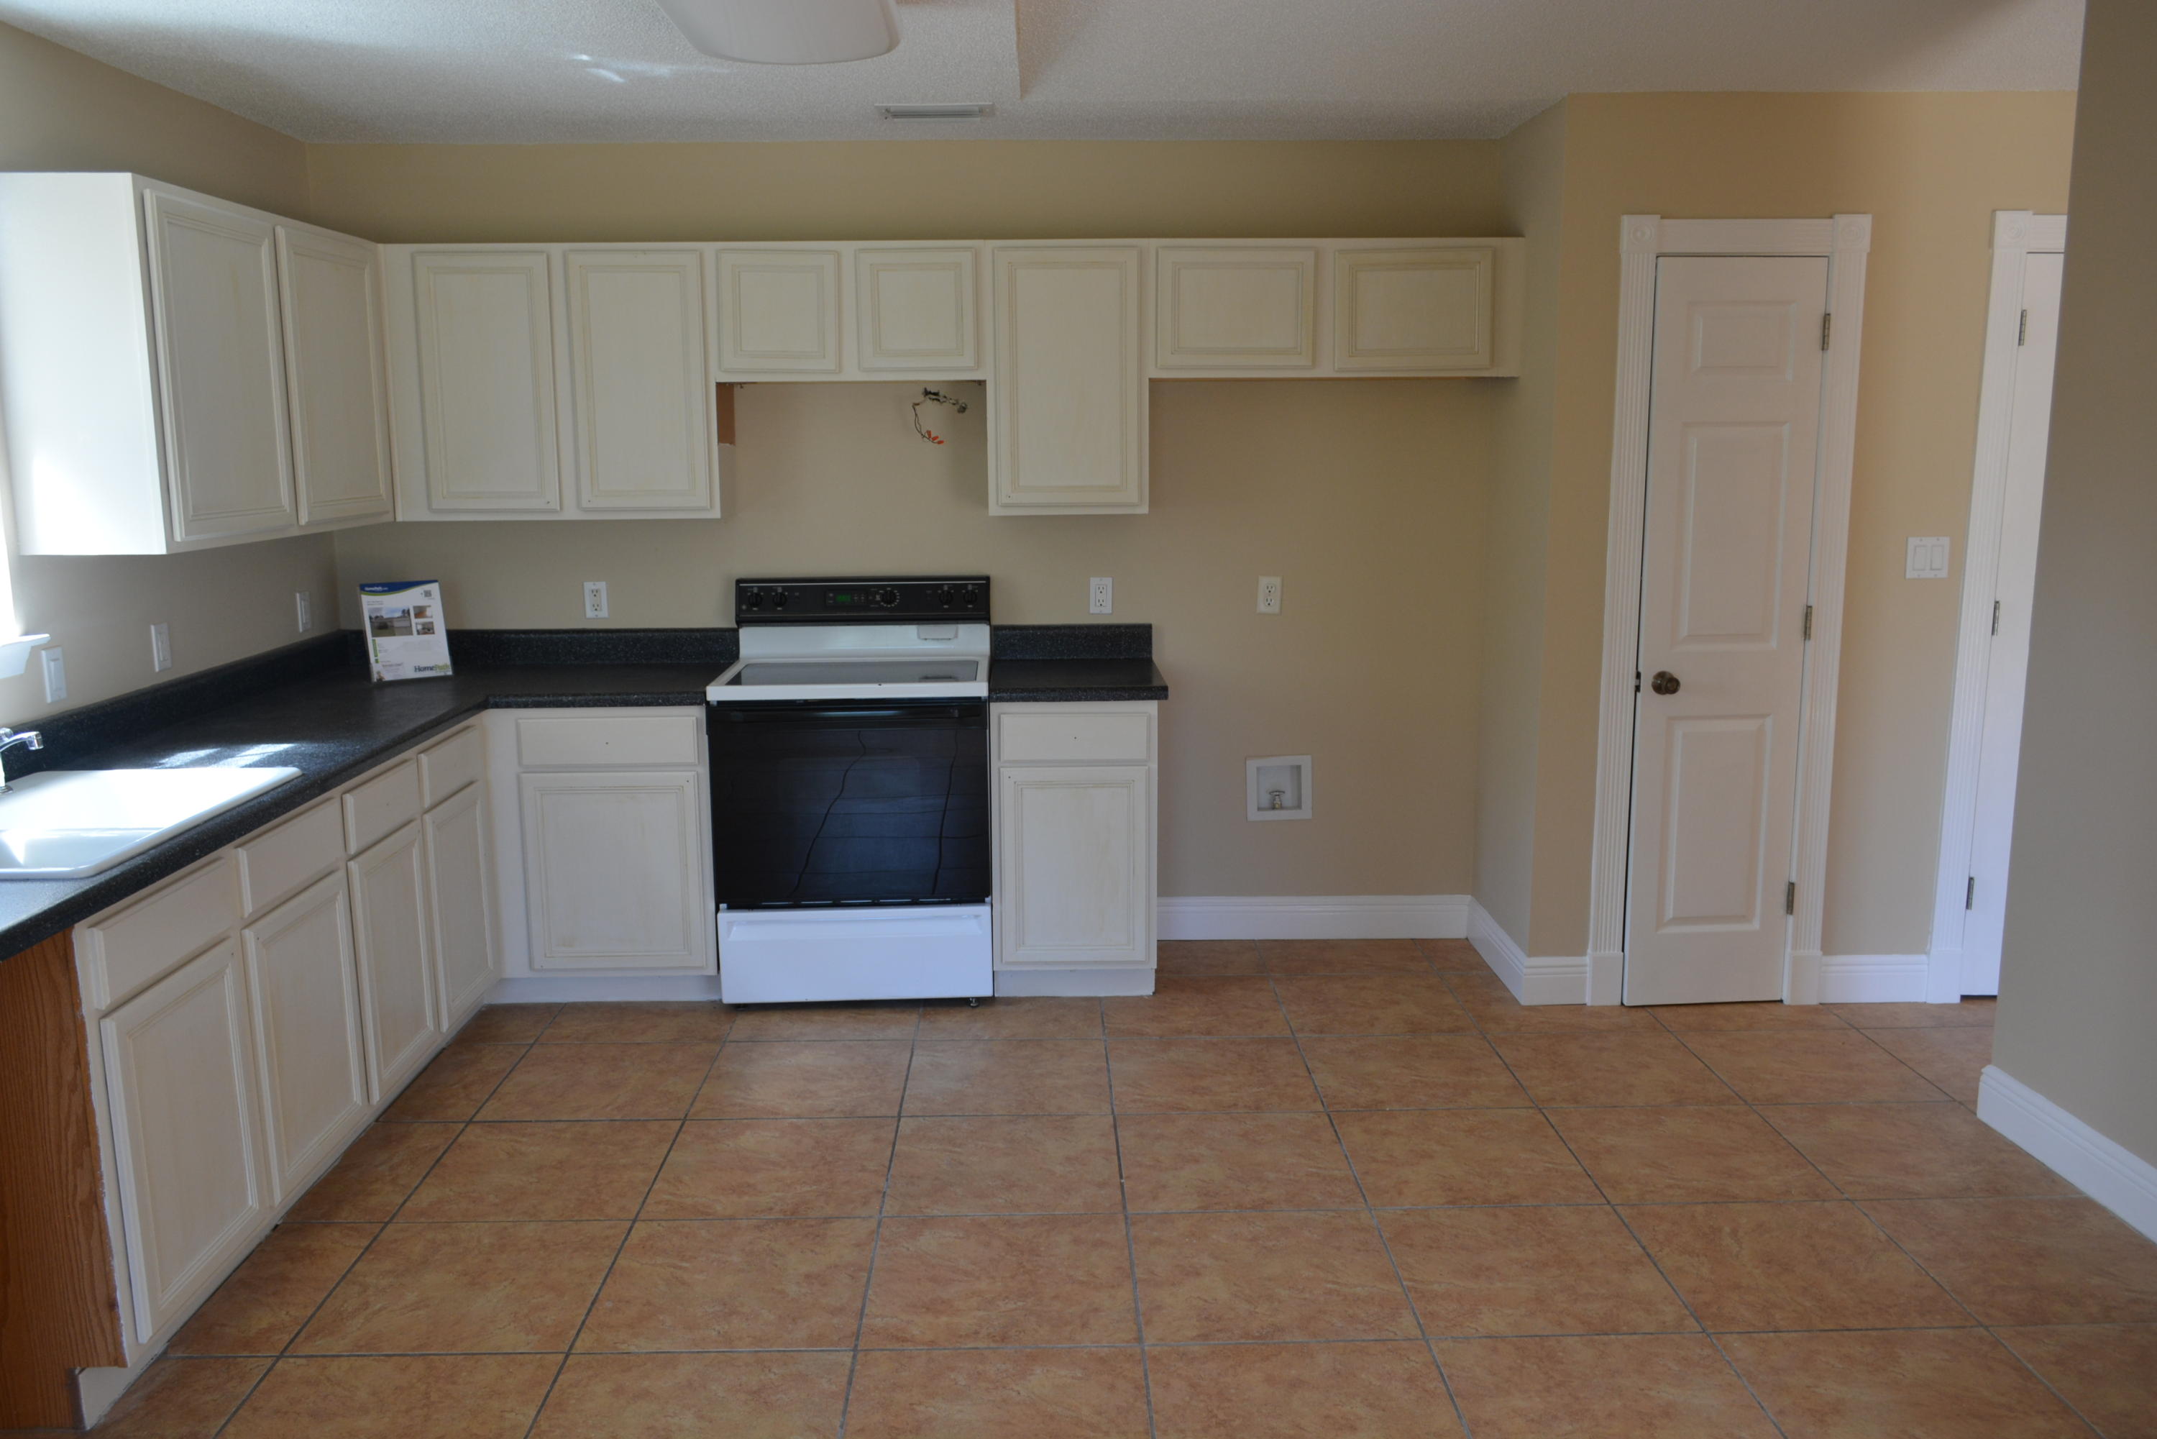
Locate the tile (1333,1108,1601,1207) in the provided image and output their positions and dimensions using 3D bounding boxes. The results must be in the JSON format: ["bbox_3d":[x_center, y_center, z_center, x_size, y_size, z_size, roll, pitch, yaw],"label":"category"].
[{"bbox_3d":[0.850,0.976,3.596,0.500,0.015,0.500,-1,9,-1],"label":"tile"}]

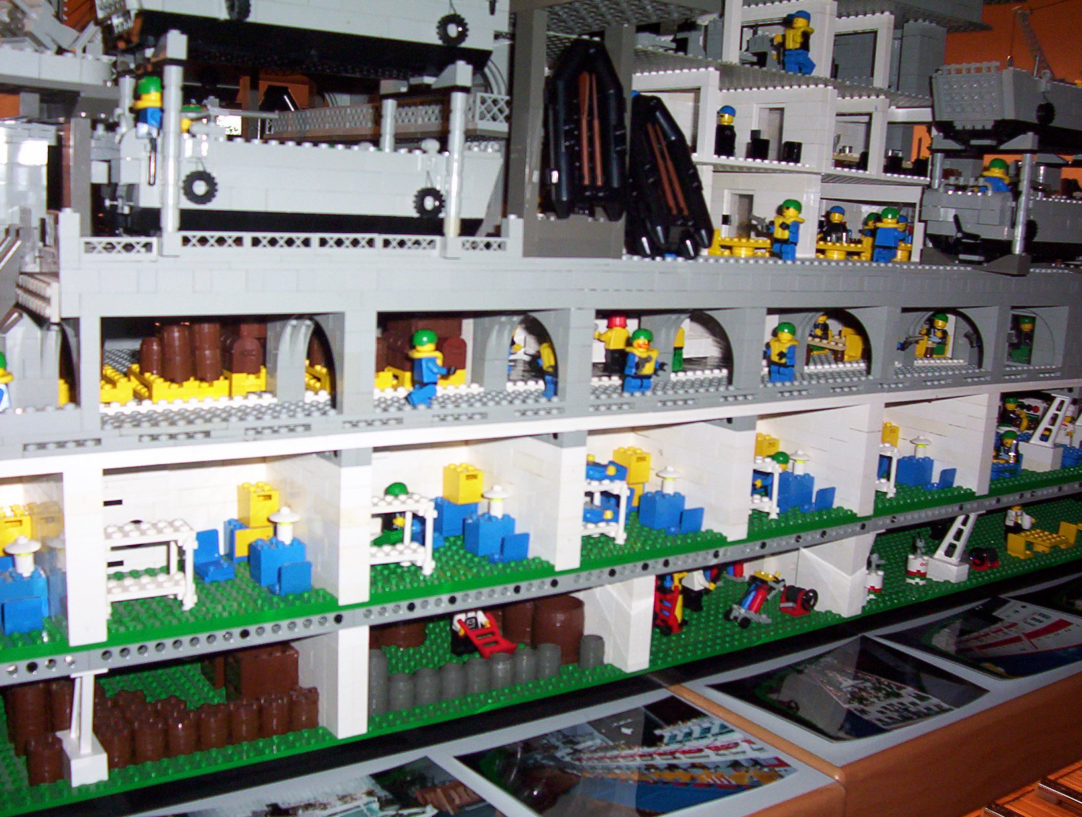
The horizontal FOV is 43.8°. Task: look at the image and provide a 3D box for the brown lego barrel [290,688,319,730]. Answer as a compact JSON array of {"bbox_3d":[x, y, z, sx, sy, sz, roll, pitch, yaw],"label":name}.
[{"bbox_3d":[-0.116,0.146,0.657,0.015,0.018,0.015,3,8,0],"label":"brown lego barrel"}]

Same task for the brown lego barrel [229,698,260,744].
[{"bbox_3d":[-0.148,0.155,0.670,0.016,0.017,0.016,3,10,-1],"label":"brown lego barrel"}]

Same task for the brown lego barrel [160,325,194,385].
[{"bbox_3d":[-0.182,-0.028,0.673,0.015,0.030,0.015,-4,11,-39],"label":"brown lego barrel"}]

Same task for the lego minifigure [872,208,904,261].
[{"bbox_3d":[0.225,-0.111,0.872,0.014,0.040,0.022,-6,12,-44],"label":"lego minifigure"}]

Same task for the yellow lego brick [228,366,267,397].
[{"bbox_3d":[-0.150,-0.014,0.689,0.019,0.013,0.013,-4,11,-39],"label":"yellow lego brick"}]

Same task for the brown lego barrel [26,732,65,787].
[{"bbox_3d":[-0.230,0.164,0.626,0.016,0.017,0.016,-4,13,-35],"label":"brown lego barrel"}]

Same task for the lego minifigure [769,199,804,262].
[{"bbox_3d":[0.152,-0.109,0.835,0.015,0.041,0.024,-2,11,-32],"label":"lego minifigure"}]

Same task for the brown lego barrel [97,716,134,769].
[{"bbox_3d":[-0.190,0.150,0.601,0.015,0.017,0.015,-4,11,-37],"label":"brown lego barrel"}]

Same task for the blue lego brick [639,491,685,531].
[{"bbox_3d":[0.076,0.062,0.839,0.024,0.021,0.016,-4,13,-35],"label":"blue lego brick"}]

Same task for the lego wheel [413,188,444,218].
[{"bbox_3d":[-0.054,-0.100,0.656,0.015,0.015,0.006,-4,12,-38],"label":"lego wheel"}]

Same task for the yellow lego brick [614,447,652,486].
[{"bbox_3d":[0.056,0.035,0.834,0.016,0.021,0.016,-4,11,-39],"label":"yellow lego brick"}]

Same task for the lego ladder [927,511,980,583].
[{"bbox_3d":[0.310,0.101,1.017,0.016,0.058,0.036,-4,13,-35],"label":"lego ladder"}]

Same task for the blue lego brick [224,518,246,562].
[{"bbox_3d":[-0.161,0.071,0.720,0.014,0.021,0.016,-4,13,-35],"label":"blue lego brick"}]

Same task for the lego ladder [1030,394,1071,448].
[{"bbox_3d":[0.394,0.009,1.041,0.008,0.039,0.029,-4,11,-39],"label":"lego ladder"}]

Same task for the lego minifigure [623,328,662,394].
[{"bbox_3d":[0.057,-0.025,0.762,0.022,0.040,0.013,-4,11,-39],"label":"lego minifigure"}]

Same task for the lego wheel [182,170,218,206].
[{"bbox_3d":[-0.143,-0.093,0.565,0.015,0.015,0.006,-4,11,-37],"label":"lego wheel"}]

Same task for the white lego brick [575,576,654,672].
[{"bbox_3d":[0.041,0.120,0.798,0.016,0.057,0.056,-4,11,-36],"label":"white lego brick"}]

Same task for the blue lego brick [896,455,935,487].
[{"bbox_3d":[0.268,0.044,0.964,0.024,0.021,0.016,-4,11,-39],"label":"blue lego brick"}]

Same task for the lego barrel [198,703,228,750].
[{"bbox_3d":[-0.154,0.148,0.628,0.015,0.018,0.015,-4,11,-39],"label":"lego barrel"}]

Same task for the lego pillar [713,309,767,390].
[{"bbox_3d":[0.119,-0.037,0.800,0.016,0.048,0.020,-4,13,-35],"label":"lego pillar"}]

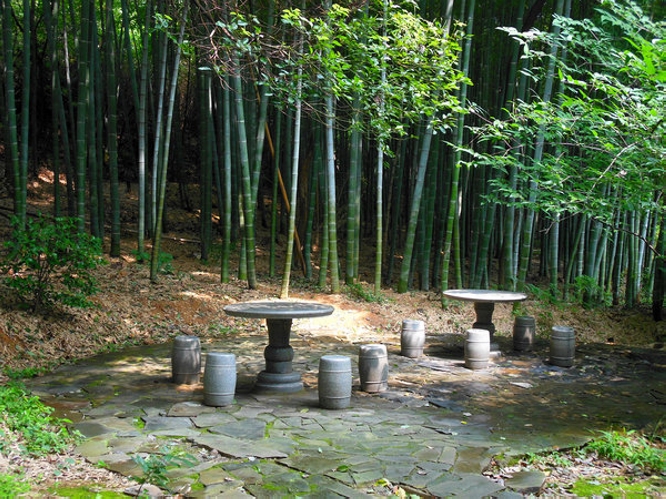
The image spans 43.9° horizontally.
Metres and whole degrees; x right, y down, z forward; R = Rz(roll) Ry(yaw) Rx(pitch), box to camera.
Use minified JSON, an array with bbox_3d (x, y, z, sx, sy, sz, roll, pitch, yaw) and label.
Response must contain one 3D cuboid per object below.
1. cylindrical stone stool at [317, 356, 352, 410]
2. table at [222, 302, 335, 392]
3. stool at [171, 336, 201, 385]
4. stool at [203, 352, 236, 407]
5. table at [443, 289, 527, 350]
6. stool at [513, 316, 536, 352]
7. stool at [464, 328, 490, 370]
[{"bbox_3d":[0.021,1.118,6.987,0.278,0.416,0.278,1,2,0],"label":"cylindrical stone stool"},{"bbox_3d":[-0.508,0.913,7.697,1.023,0.760,1.023,1,2,0],"label":"table"},{"bbox_3d":[-1.397,1.056,7.910,0.278,0.416,0.278,1,2,0],"label":"stool"},{"bbox_3d":[-0.948,1.093,6.982,0.278,0.416,0.278,1,2,0],"label":"stool"},{"bbox_3d":[1.841,0.911,10.066,1.023,0.760,1.023,1,2,0],"label":"table"},{"bbox_3d":[2.461,1.085,10.608,0.278,0.416,0.278,1,2,0],"label":"stool"},{"bbox_3d":[1.602,1.101,9.148,0.278,0.416,0.278,1,2,0],"label":"stool"}]

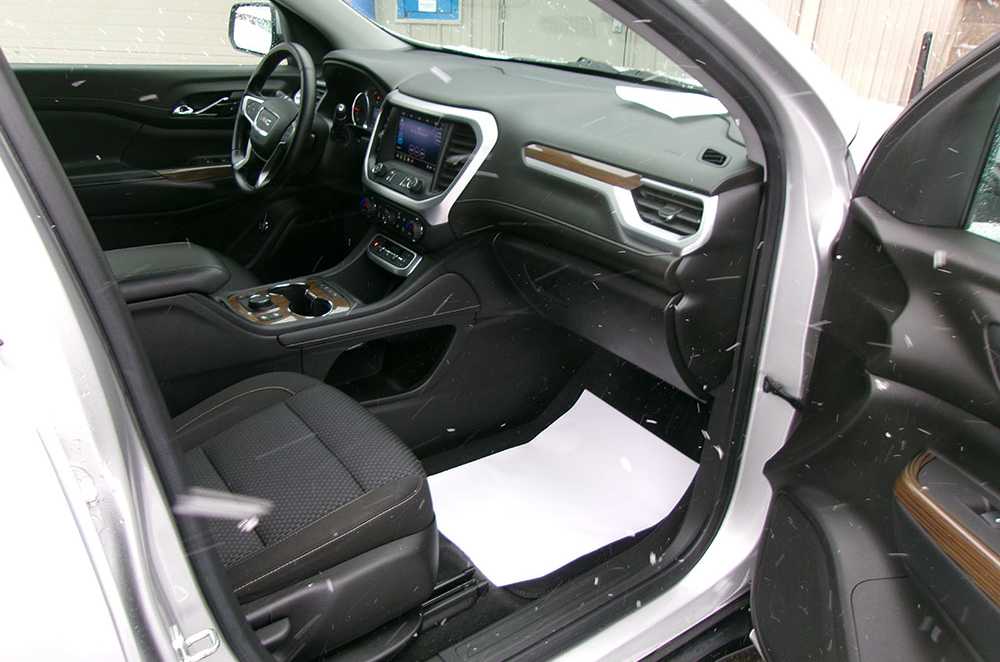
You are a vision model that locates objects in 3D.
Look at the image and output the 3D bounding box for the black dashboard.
[{"bbox_3d":[-0.007,-0.363,1.890,0.530,0.560,1.440,-15,29,-34],"label":"black dashboard"}]

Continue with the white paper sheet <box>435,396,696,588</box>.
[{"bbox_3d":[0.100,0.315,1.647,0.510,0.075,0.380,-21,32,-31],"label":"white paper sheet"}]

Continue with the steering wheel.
[{"bbox_3d":[-0.531,-0.507,1.892,0.110,0.370,0.370,13,12,-42],"label":"steering wheel"}]

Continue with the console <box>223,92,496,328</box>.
[{"bbox_3d":[-0.314,-0.270,1.660,0.560,0.450,0.340,-15,29,-34],"label":"console"}]

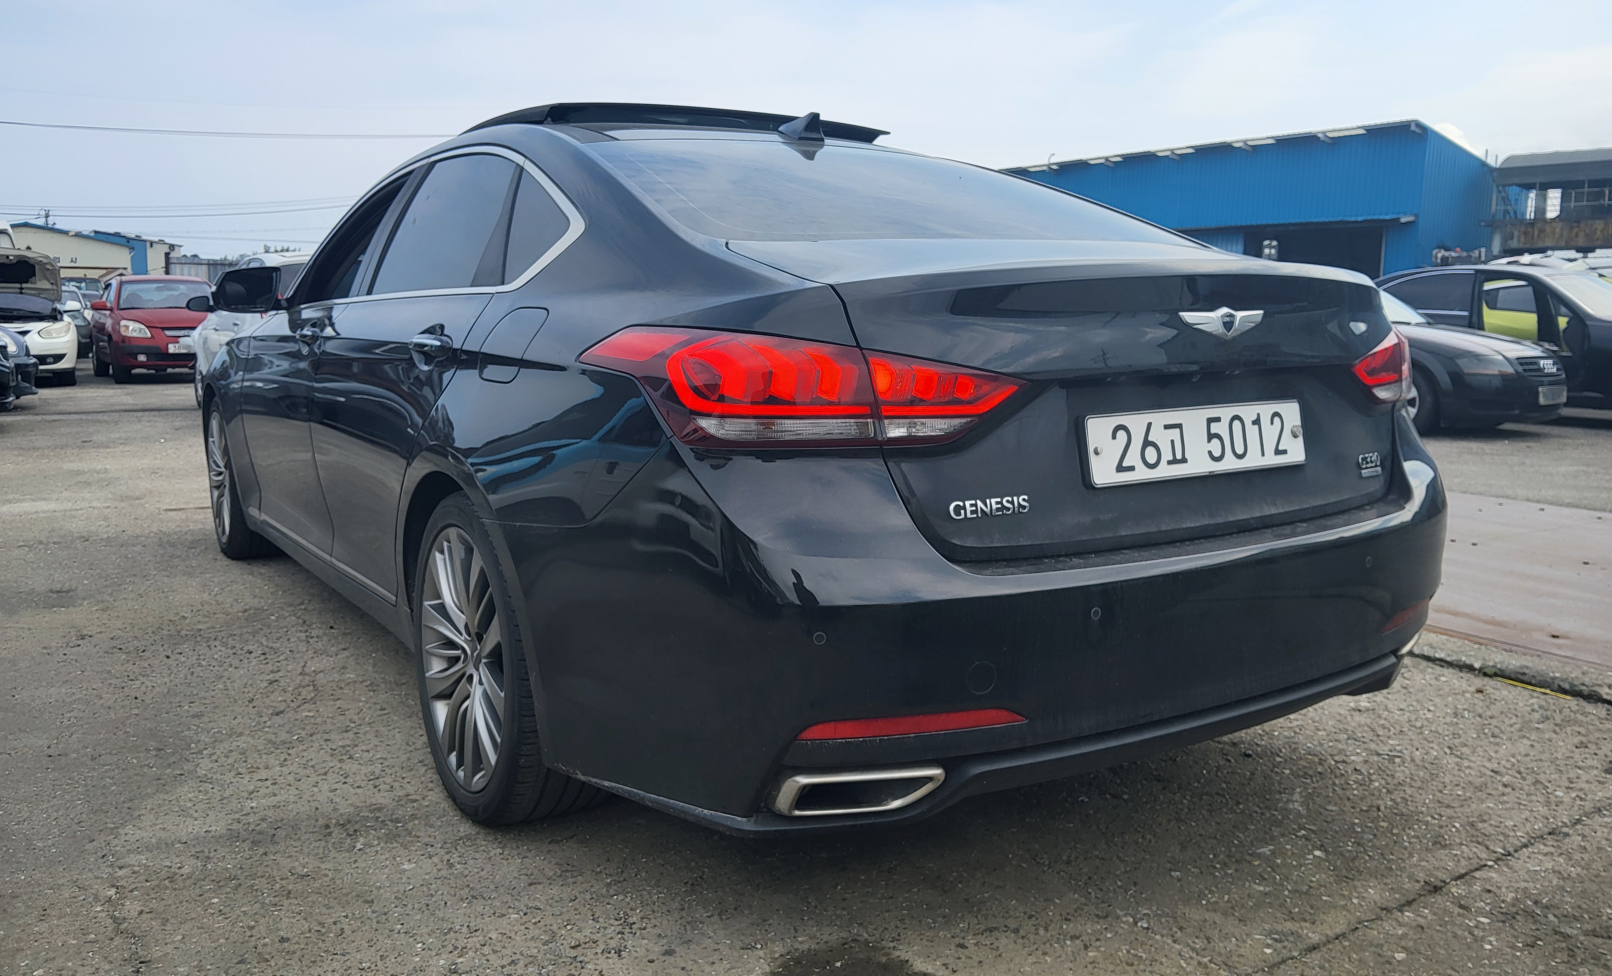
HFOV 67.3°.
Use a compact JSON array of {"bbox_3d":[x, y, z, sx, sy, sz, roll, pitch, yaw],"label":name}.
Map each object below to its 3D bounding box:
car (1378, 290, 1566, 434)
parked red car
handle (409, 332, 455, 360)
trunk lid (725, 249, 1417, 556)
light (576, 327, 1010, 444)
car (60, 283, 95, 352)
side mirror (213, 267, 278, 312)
[{"bbox_3d":[4.811,-1.294,11.399,1.770,1.360,4.080,-7,11,-39],"label":"car"},{"bbox_3d":[-9.244,-2.335,17.536,1.700,1.470,4.100,-5,10,-33],"label":"parked red car"},{"bbox_3d":[-0.706,-0.268,2.275,0.055,0.050,0.235,-5,10,-33],"label":"handle"},{"bbox_3d":[0.502,-0.199,2.144,1.340,0.490,0.610,-5,10,-33],"label":"trunk lid"},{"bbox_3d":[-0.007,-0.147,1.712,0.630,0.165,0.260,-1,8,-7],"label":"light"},{"bbox_3d":[-15.977,-3.515,25.339,1.770,1.470,4.450,-5,10,-33],"label":"car"},{"bbox_3d":[-1.711,-0.611,3.721,0.225,0.140,0.145,-5,10,-33],"label":"side mirror"}]

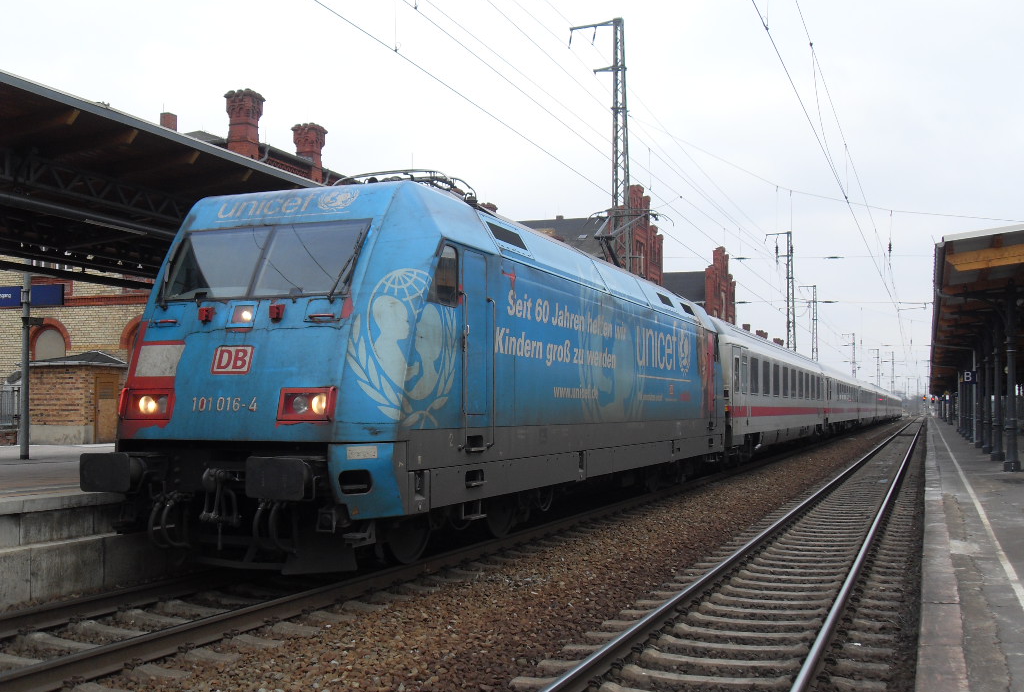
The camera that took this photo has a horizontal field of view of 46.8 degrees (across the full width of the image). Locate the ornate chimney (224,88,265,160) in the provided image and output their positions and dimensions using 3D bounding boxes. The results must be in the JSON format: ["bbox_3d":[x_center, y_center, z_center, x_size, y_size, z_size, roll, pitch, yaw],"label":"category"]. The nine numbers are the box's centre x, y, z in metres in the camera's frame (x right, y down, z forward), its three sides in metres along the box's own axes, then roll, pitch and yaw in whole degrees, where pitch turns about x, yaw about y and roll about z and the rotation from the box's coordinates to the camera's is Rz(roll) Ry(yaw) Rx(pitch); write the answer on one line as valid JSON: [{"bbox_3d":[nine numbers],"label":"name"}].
[{"bbox_3d":[-8.336,-6.869,36.961,0.930,2.040,0.930,-1,-3,19],"label":"ornate chimney"}]

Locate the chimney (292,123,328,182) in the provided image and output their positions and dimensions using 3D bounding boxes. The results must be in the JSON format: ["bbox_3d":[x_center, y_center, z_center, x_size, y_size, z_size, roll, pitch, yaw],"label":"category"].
[{"bbox_3d":[-6.992,-6.631,41.040,0.920,1.920,0.920,-1,-3,19],"label":"chimney"}]

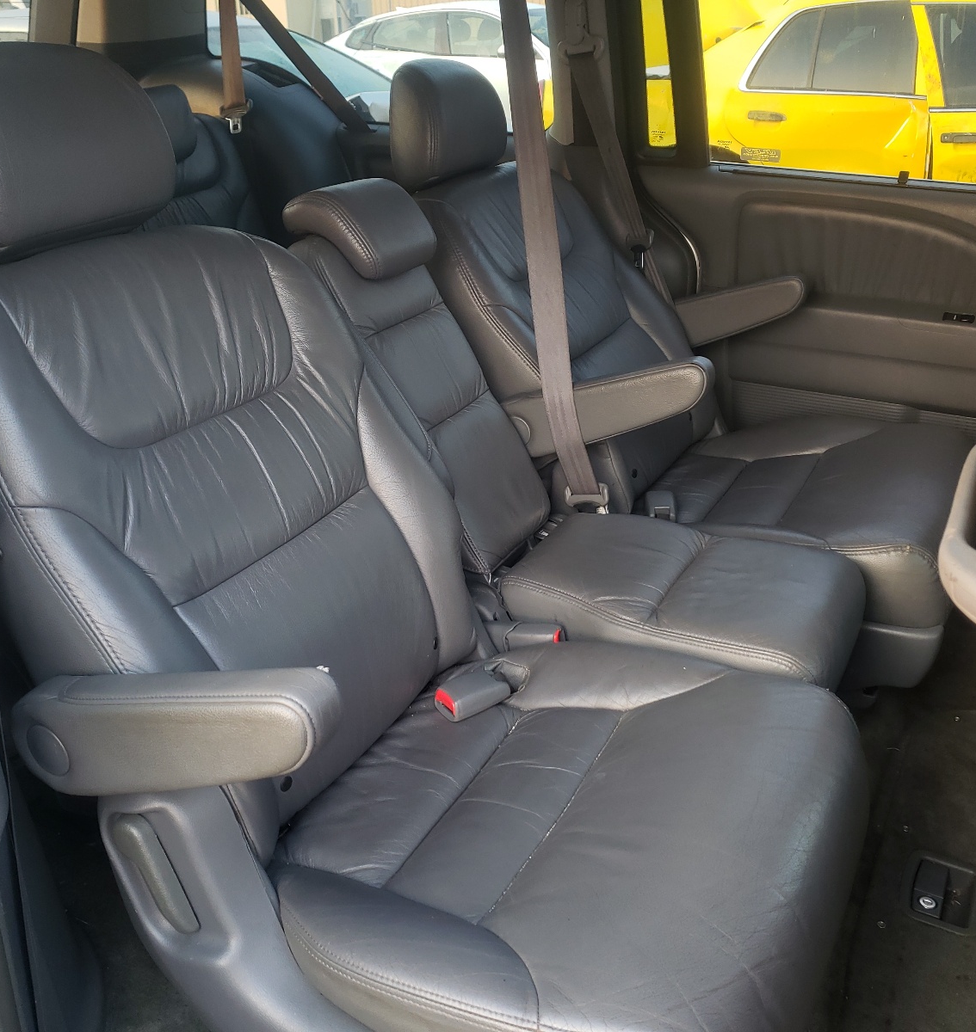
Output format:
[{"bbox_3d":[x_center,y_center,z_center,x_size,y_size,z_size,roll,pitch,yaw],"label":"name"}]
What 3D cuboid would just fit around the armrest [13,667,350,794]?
[{"bbox_3d":[-0.252,0.167,0.811,0.349,0.091,0.073,-11,17,35],"label":"armrest"}]

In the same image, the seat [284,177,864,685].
[{"bbox_3d":[0.111,-0.098,1.344,0.779,0.617,0.304,15,30,25],"label":"seat"}]

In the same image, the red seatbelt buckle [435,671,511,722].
[{"bbox_3d":[-0.017,0.208,1.194,0.073,0.027,0.043,-21,36,-27],"label":"red seatbelt buckle"}]

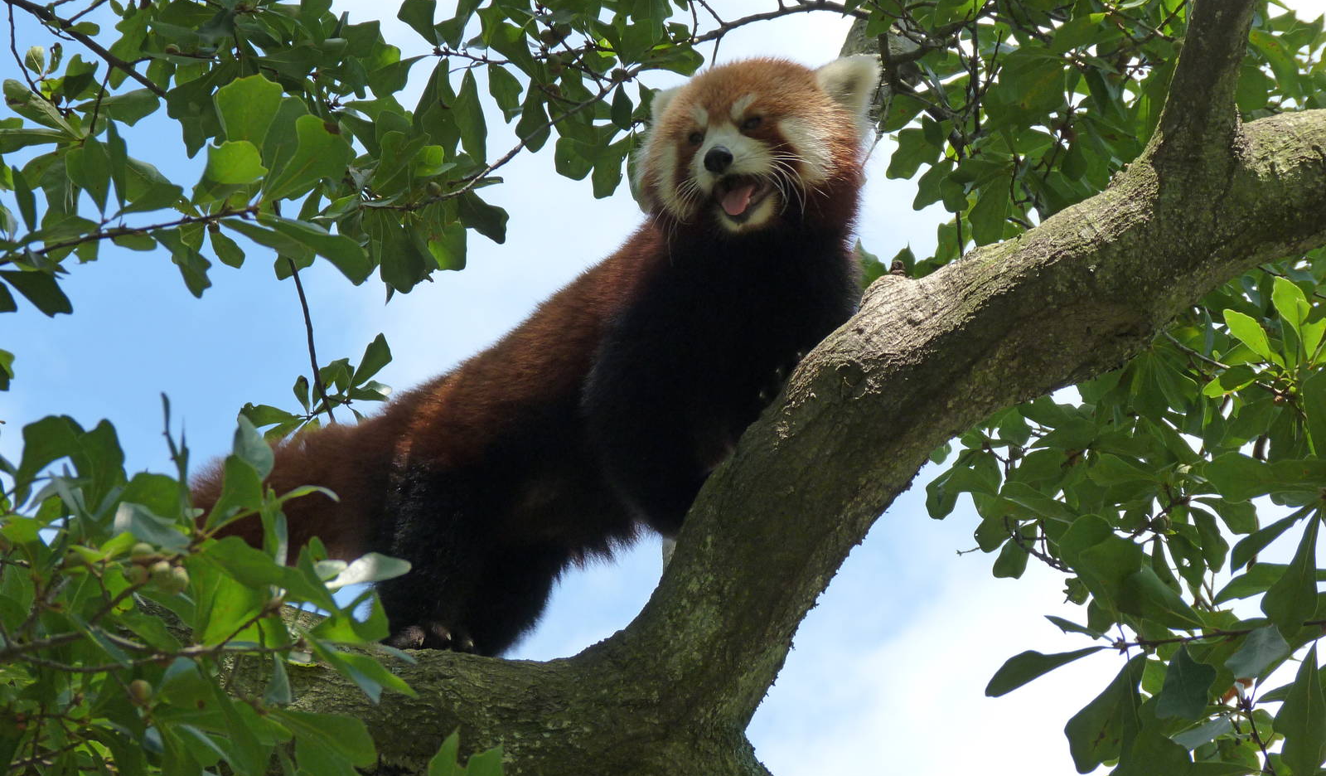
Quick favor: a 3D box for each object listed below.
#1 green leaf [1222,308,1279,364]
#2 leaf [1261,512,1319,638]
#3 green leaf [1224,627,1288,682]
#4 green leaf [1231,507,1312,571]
[{"bbox_3d":[0.529,-0.047,4.800,0.064,0.013,0.032,48,-50,-6],"label":"green leaf"},{"bbox_3d":[0.530,0.157,4.500,0.047,0.108,0.025,11,-11,0],"label":"leaf"},{"bbox_3d":[0.497,0.222,4.450,0.044,0.060,0.014,34,-16,23],"label":"green leaf"},{"bbox_3d":[0.514,0.127,4.500,0.086,0.030,0.024,-37,-31,-11],"label":"green leaf"}]

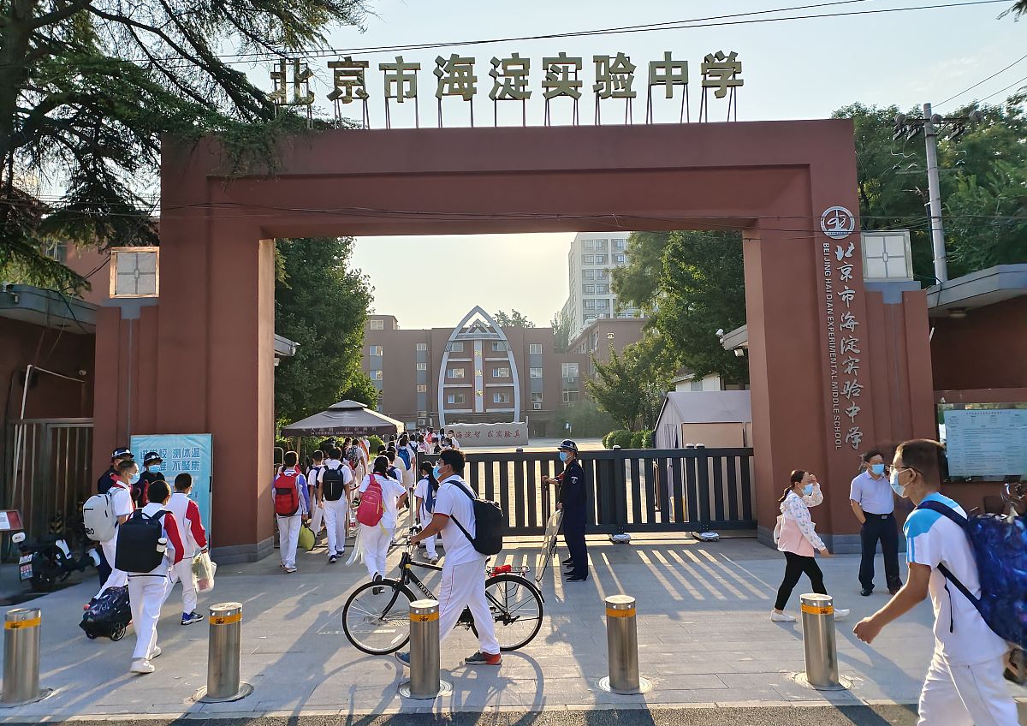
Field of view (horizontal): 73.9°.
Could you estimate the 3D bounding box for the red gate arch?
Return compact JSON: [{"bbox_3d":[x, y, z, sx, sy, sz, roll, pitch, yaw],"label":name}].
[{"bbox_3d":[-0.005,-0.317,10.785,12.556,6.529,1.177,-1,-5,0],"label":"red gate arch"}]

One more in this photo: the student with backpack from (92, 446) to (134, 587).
[{"bbox_3d":[-4.769,1.919,8.116,0.550,1.685,0.500,-1,-5,-3],"label":"student with backpack"}]

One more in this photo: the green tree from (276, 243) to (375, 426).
[{"bbox_3d":[-6.281,-0.309,20.117,4.800,8.300,4.800,-1,-5,0],"label":"green tree"}]

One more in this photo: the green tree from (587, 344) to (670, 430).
[{"bbox_3d":[7.135,2.179,42.006,5.014,6.555,5.014,-1,-5,0],"label":"green tree"}]

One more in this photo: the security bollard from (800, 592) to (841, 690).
[{"bbox_3d":[2.252,2.030,4.987,0.226,0.620,0.226,-1,-5,0],"label":"security bollard"}]

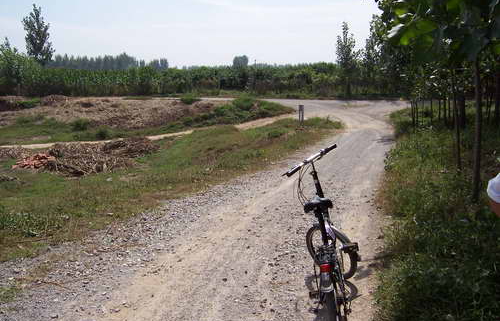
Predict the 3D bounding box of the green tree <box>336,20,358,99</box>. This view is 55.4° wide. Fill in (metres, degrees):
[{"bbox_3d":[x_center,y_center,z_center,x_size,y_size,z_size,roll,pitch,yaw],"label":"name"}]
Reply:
[{"bbox_3d":[7.110,-7.422,35.246,1.701,5.514,1.701,0,10,0],"label":"green tree"}]

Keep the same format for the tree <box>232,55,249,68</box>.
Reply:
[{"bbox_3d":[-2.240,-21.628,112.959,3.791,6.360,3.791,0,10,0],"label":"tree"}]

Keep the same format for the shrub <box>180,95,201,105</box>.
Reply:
[{"bbox_3d":[-3.280,-3.308,26.327,1.105,0.525,0.939,0,10,0],"label":"shrub"}]

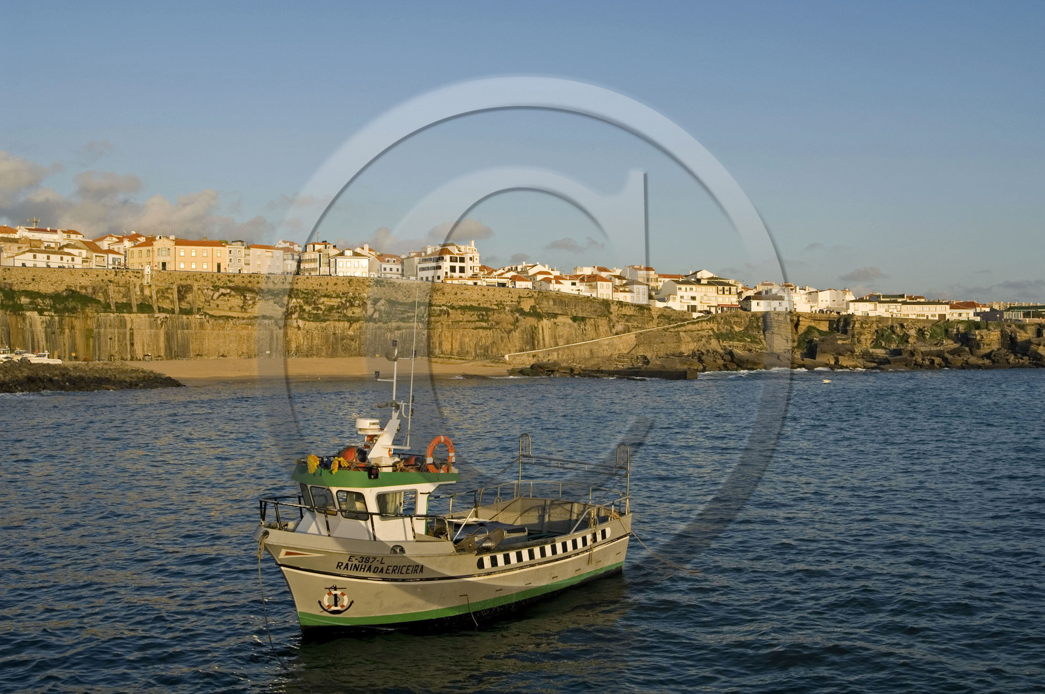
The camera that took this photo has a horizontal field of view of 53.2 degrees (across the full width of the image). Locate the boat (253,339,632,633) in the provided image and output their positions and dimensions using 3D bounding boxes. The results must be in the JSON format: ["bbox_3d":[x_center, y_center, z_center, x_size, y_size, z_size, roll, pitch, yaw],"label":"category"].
[{"bbox_3d":[-1.670,2.550,21.250,3.250,5.350,9.150,0,0,40],"label":"boat"}]

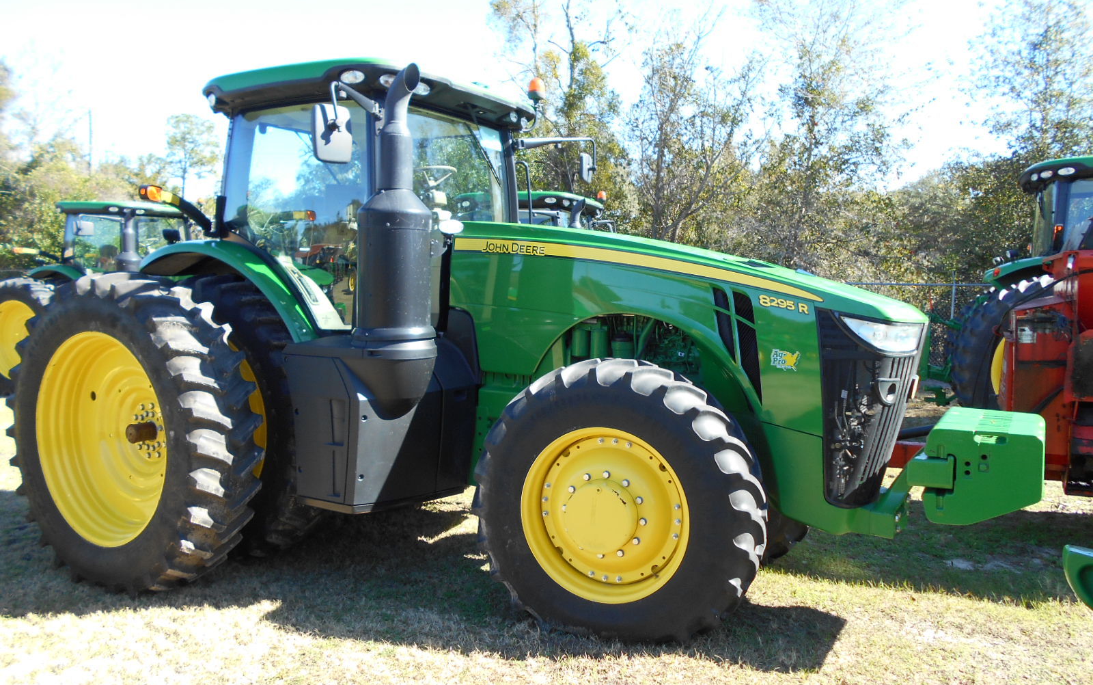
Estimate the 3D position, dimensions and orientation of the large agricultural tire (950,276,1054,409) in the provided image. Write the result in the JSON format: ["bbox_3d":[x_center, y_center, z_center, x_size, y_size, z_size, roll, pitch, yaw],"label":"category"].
[{"bbox_3d":[5.567,0.266,9.300,2.030,2.000,0.500,0,4,-3],"label":"large agricultural tire"}]

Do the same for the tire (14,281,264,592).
[{"bbox_3d":[-2.675,0.570,5.262,2.030,2.000,0.490,3,5,29],"label":"tire"}]

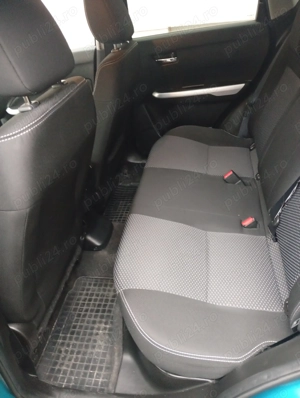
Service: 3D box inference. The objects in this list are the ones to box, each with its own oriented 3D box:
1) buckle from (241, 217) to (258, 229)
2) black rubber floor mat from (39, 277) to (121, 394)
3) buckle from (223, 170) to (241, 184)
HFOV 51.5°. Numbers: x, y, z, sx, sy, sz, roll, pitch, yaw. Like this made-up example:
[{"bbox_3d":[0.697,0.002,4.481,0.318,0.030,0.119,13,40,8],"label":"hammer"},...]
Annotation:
[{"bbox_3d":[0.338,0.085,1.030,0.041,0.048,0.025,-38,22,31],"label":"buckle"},{"bbox_3d":[-0.227,0.479,1.188,0.300,0.022,0.461,0,37,11],"label":"black rubber floor mat"},{"bbox_3d":[0.349,-0.089,1.322,0.060,0.044,0.026,28,20,-32],"label":"buckle"}]

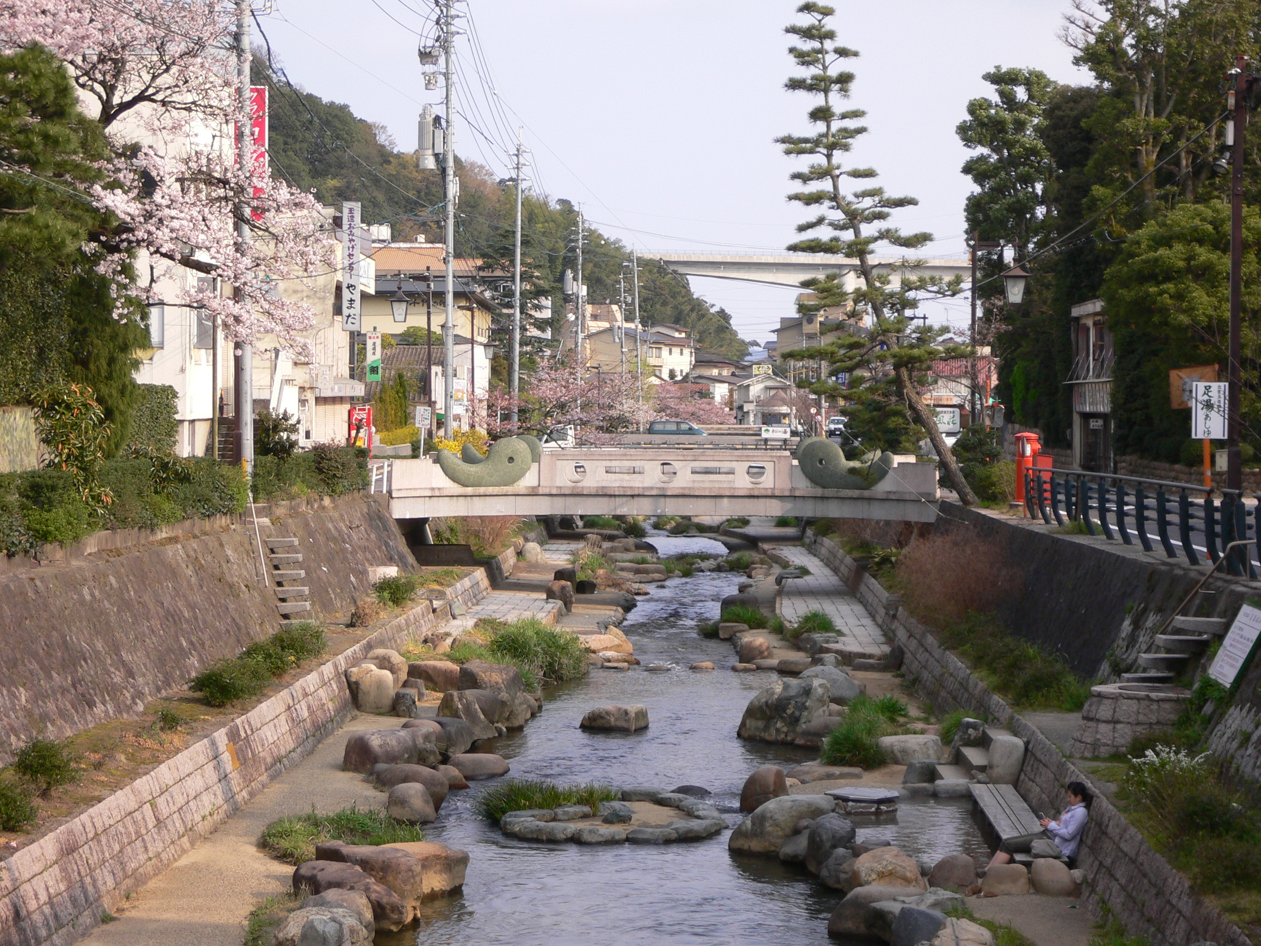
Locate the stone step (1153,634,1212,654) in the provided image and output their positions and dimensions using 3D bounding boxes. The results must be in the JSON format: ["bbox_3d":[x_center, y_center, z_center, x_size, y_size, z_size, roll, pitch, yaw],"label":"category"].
[{"bbox_3d":[5.725,1.766,31.700,0.540,0.130,0.380,0,1,9],"label":"stone step"}]

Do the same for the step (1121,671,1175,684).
[{"bbox_3d":[5.615,2.220,33.000,0.620,0.140,0.360,0,1,1],"label":"step"}]

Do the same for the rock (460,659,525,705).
[{"bbox_3d":[-2.298,3.475,50.800,1.080,0.740,0.850,0,1,0],"label":"rock"}]

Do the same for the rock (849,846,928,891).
[{"bbox_3d":[2.375,3.628,28.000,0.690,0.420,0.550,0,1,0],"label":"rock"}]

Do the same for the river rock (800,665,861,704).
[{"bbox_3d":[3.237,3.419,49.400,0.990,0.620,0.850,0,1,0],"label":"river rock"}]

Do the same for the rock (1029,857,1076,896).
[{"bbox_3d":[3.817,3.643,27.700,0.420,0.320,0.370,0,1,0],"label":"rock"}]

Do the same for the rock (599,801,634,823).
[{"bbox_3d":[-0.158,3.873,34.968,0.392,0.244,0.326,0,1,2],"label":"rock"}]

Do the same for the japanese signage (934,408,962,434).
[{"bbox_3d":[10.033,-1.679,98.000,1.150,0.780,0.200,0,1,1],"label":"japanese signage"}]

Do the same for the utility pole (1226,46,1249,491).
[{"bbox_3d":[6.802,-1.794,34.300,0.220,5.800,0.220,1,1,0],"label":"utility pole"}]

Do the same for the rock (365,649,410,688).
[{"bbox_3d":[-4.143,3.357,52.000,0.740,0.700,0.680,0,1,0],"label":"rock"}]

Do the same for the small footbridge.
[{"bbox_3d":[0.858,0.152,73.199,12.400,1.800,6.500,0,1,1],"label":"small footbridge"}]

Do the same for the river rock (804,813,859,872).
[{"bbox_3d":[2.102,3.869,32.000,0.540,0.640,0.580,0,1,1],"label":"river rock"}]

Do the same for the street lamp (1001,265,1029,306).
[{"bbox_3d":[8.371,-4.079,66.500,0.610,0.880,0.610,0,1,1],"label":"street lamp"}]

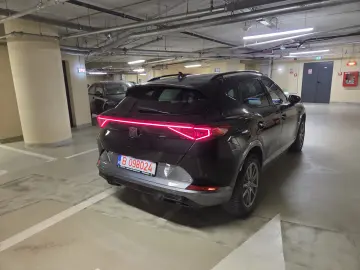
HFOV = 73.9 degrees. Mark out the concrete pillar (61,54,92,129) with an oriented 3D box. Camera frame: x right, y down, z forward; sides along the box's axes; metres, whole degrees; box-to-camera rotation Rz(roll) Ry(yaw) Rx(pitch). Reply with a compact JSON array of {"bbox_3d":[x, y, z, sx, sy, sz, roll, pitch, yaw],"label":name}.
[{"bbox_3d":[-3.526,-1.646,8.099,0.500,2.750,0.620,7,15,35],"label":"concrete pillar"}]

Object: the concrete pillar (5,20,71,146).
[{"bbox_3d":[-3.366,-1.256,5.775,1.060,2.950,1.060,7,15,35],"label":"concrete pillar"}]

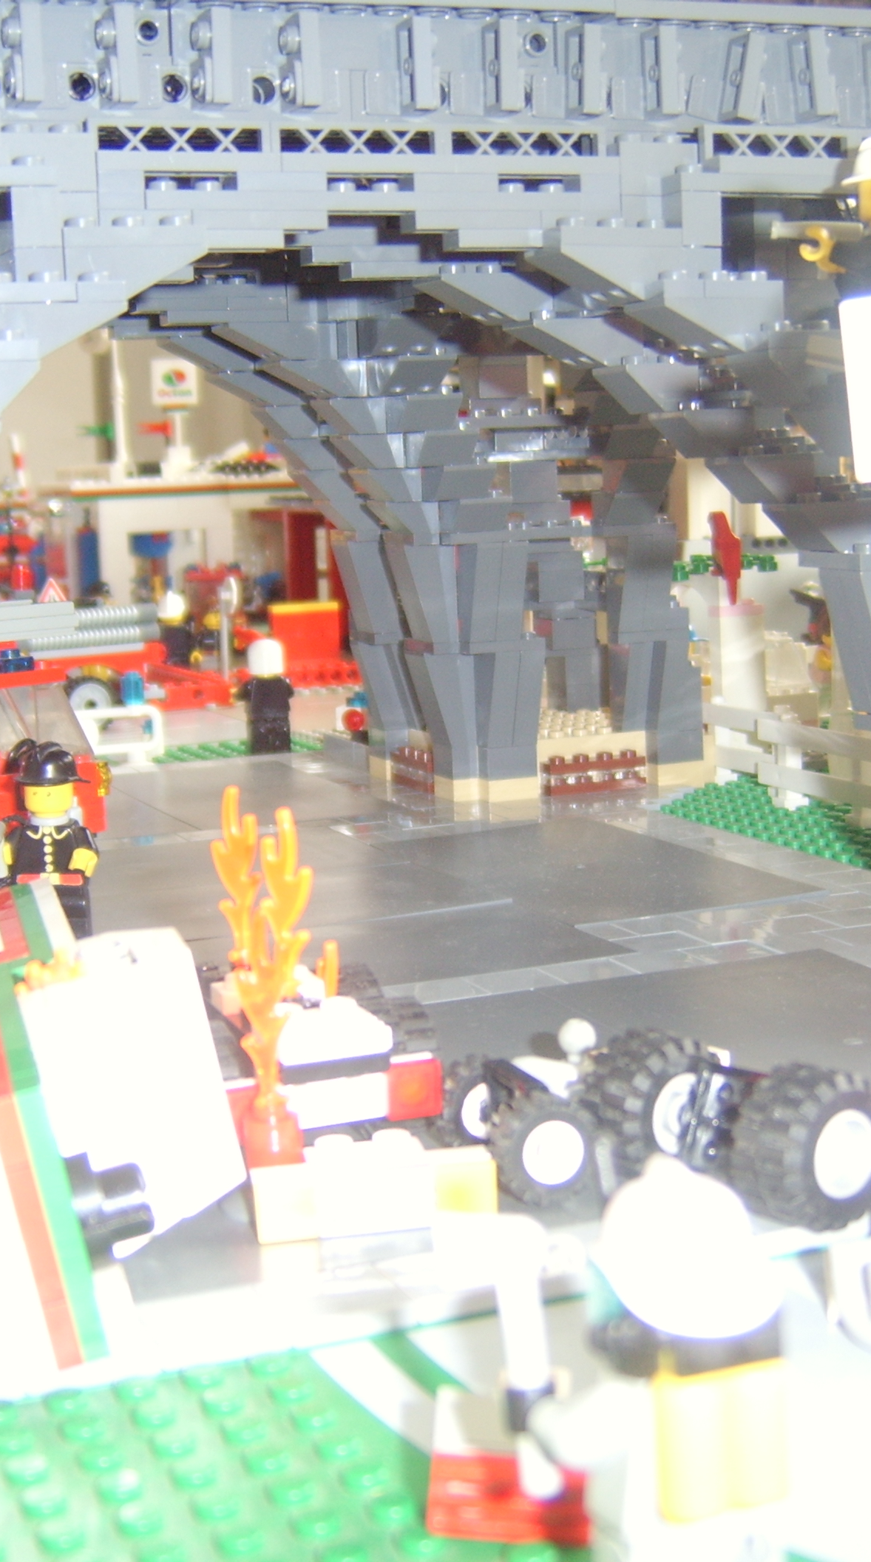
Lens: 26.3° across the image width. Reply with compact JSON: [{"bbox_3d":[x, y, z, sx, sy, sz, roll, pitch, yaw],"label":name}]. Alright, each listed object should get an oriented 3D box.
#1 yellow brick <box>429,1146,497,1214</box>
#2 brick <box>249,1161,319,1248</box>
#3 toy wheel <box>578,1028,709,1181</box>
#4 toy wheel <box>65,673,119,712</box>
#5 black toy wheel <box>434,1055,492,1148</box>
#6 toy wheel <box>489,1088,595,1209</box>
[{"bbox_3d":[0.004,0.054,0.254,0.008,0.010,0.008,-3,9,-9],"label":"yellow brick"},{"bbox_3d":[-0.020,0.056,0.250,0.008,0.010,0.008,-3,9,-9],"label":"brick"},{"bbox_3d":[0.031,0.046,0.266,0.012,0.021,0.021,6,12,44],"label":"toy wheel"},{"bbox_3d":[-0.140,-0.032,0.750,0.022,0.022,0.013,-6,9,-26],"label":"toy wheel"},{"bbox_3d":[0.007,0.048,0.277,0.015,0.015,0.006,-5,9,-20],"label":"black toy wheel"},{"bbox_3d":[0.015,0.051,0.257,0.015,0.015,0.006,-6,9,-24],"label":"toy wheel"}]

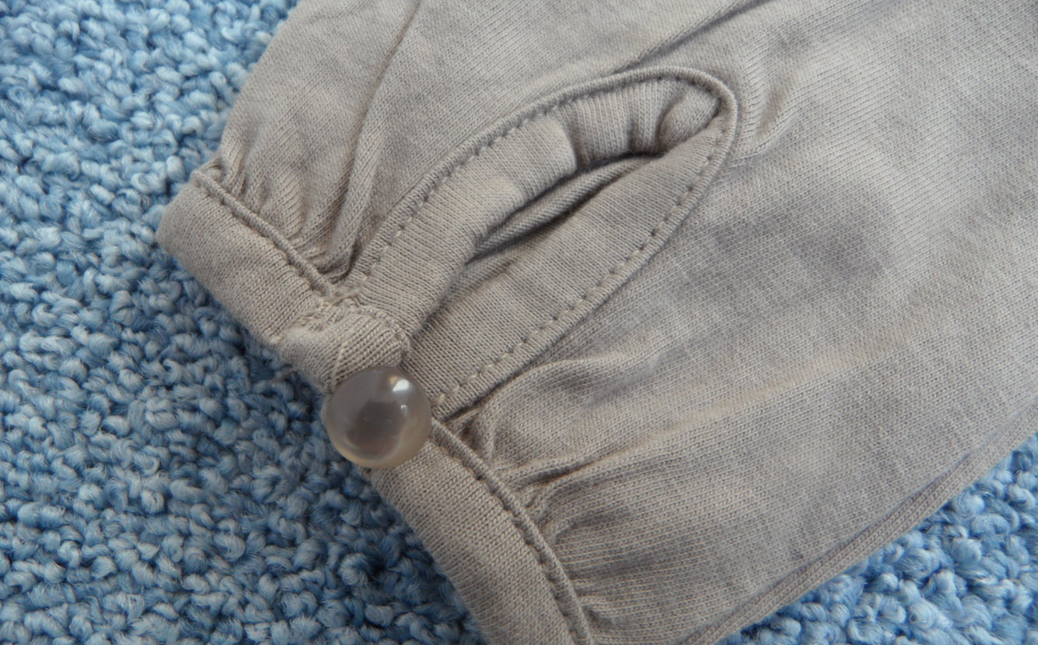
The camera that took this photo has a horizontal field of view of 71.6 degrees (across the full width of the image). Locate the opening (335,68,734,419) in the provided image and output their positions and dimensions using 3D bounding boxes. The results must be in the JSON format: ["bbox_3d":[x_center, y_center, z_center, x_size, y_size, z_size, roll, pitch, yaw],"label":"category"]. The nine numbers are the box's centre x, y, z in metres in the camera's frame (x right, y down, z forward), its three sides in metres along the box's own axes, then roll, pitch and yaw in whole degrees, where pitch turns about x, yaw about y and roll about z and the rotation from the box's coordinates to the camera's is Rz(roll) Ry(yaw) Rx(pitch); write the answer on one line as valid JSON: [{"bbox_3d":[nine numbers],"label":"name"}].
[{"bbox_3d":[0.005,-0.014,0.090,0.056,0.007,0.027,-39,76,-12],"label":"opening"}]

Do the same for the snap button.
[{"bbox_3d":[-0.015,0.010,0.076,0.011,0.009,0.011,0,72,0],"label":"snap button"}]

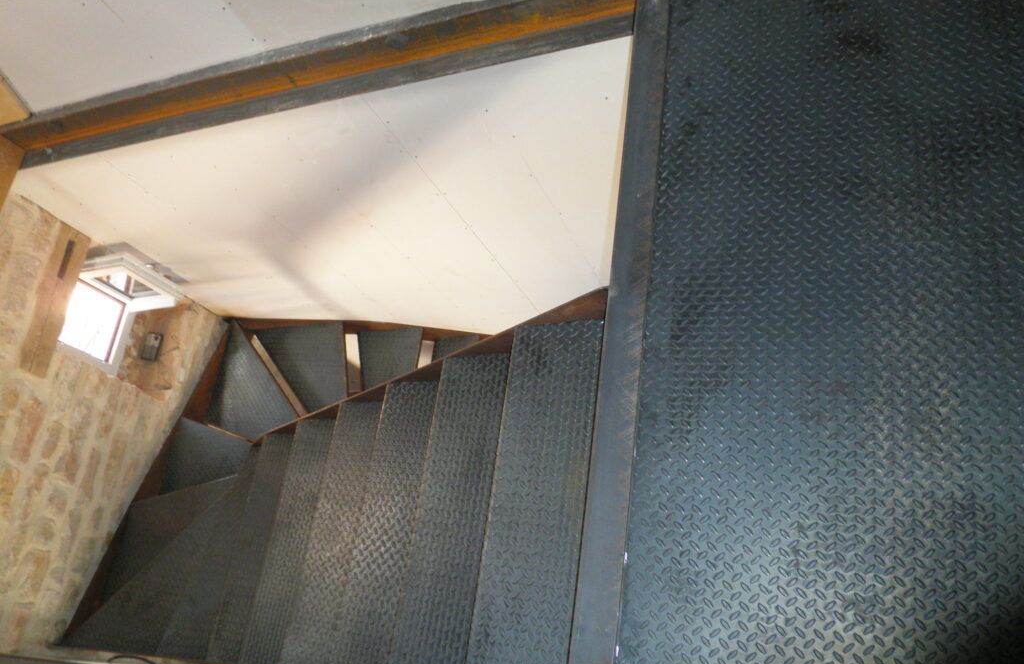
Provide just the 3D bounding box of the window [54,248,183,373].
[{"bbox_3d":[-2.174,-0.085,4.215,0.521,0.541,0.473,-6,63,23],"label":"window"}]

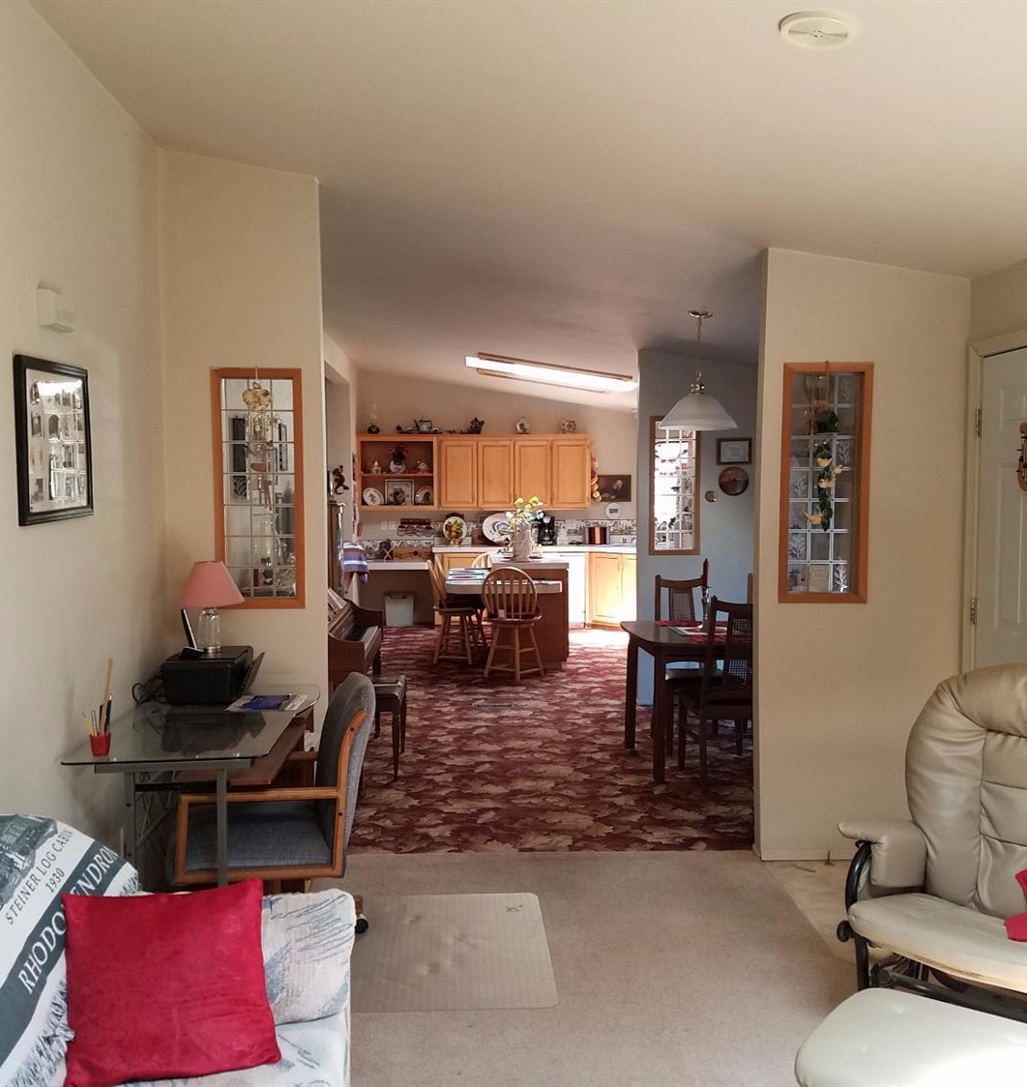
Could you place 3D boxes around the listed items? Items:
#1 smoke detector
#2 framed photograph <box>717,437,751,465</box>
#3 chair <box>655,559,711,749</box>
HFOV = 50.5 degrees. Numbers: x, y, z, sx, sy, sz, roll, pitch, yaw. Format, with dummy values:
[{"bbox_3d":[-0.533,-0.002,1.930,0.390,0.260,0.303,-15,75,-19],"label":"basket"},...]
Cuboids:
[{"bbox_3d":[0.665,-1.124,2.386,0.153,0.036,0.153,8,3,-3],"label":"smoke detector"},{"bbox_3d":[1.529,-0.635,7.535,0.242,0.184,0.022,-1,3,-2],"label":"framed photograph"},{"bbox_3d":[1.120,0.720,6.678,0.450,1.030,0.560,0,3,-7],"label":"chair"}]

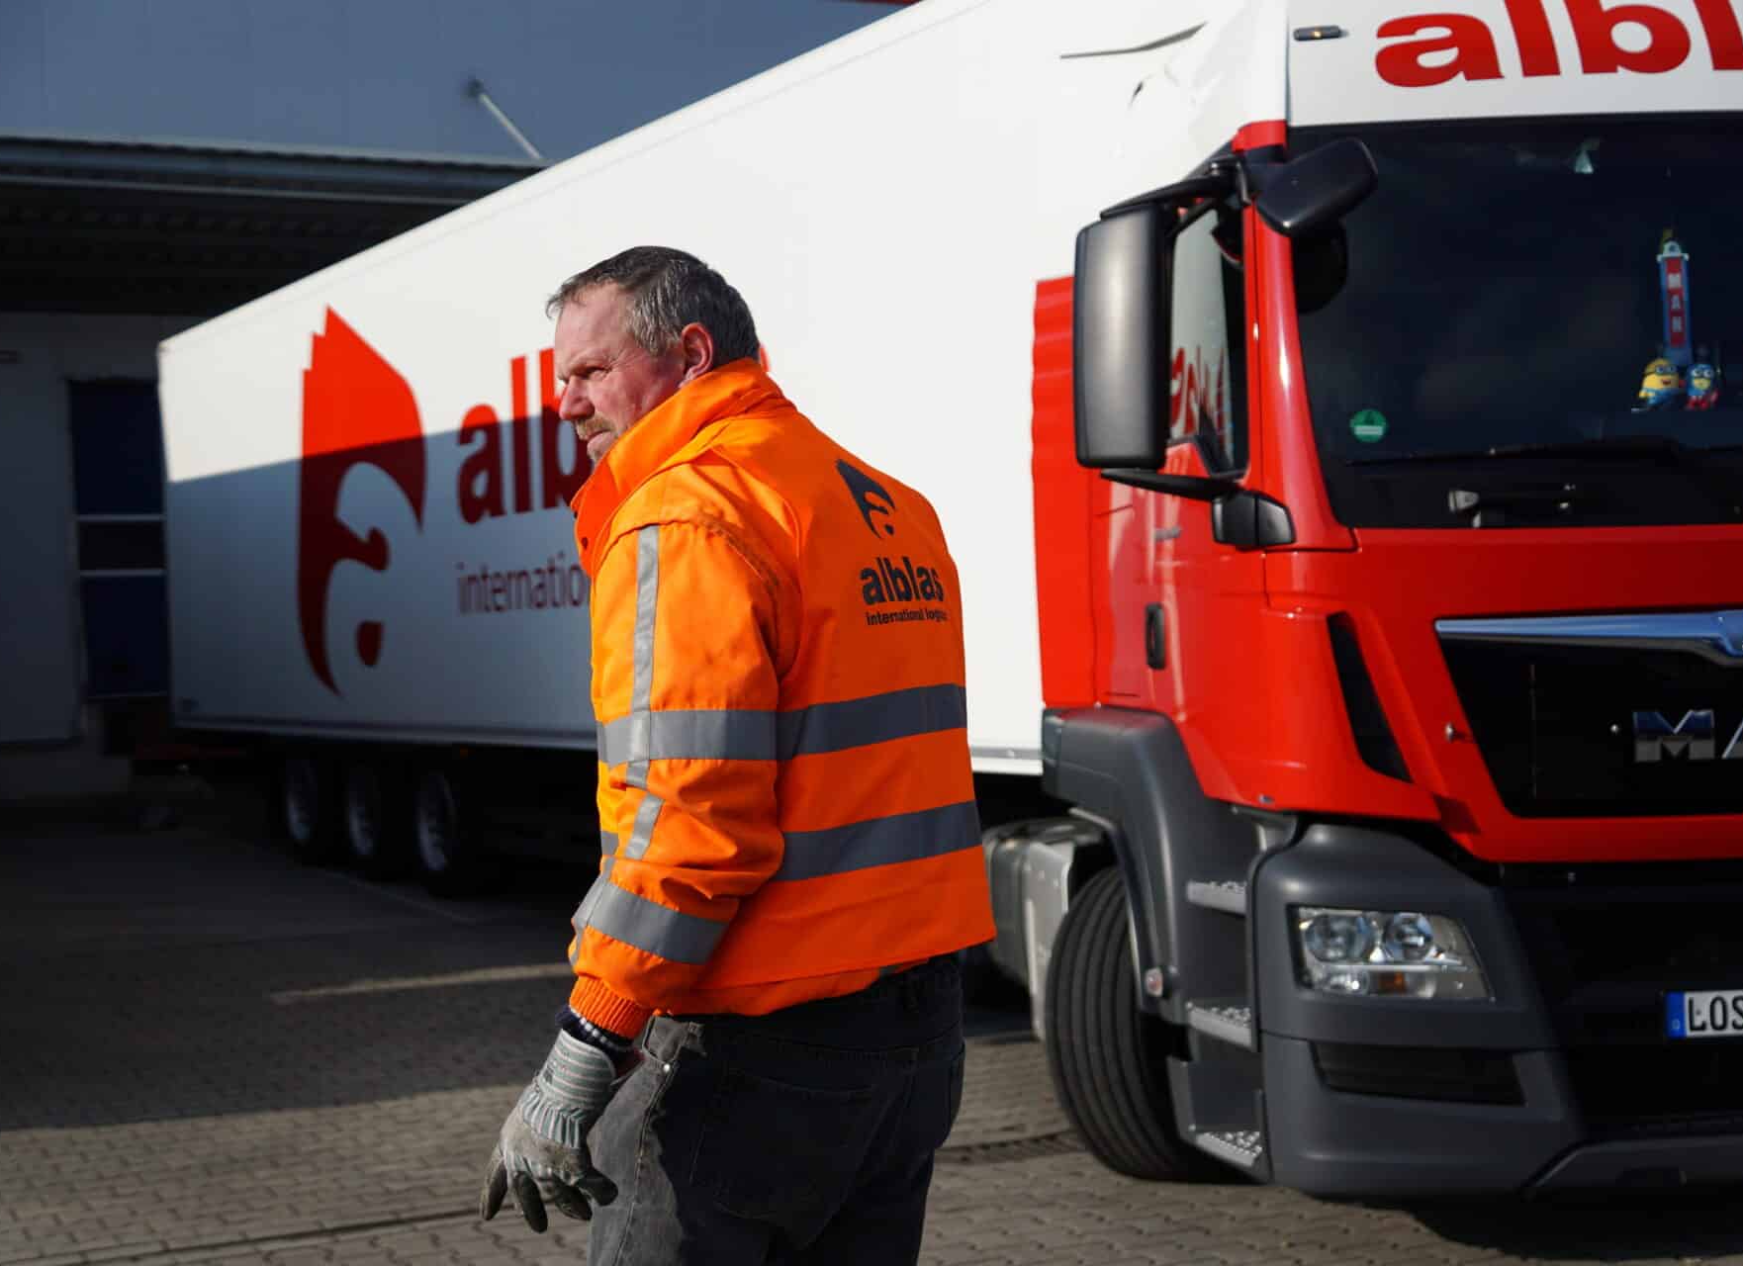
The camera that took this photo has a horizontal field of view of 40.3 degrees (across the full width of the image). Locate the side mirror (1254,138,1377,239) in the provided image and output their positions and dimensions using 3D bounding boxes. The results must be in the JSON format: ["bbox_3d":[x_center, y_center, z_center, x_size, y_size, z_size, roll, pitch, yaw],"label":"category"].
[{"bbox_3d":[1.052,-1.051,5.620,0.240,0.155,0.130,-26,-21,12],"label":"side mirror"}]

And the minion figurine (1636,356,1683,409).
[{"bbox_3d":[2.012,-0.639,6.050,0.100,0.130,0.080,-2,0,-6],"label":"minion figurine"}]

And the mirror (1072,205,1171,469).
[{"bbox_3d":[0.615,-0.728,5.820,0.220,0.630,0.150,-2,0,14],"label":"mirror"}]

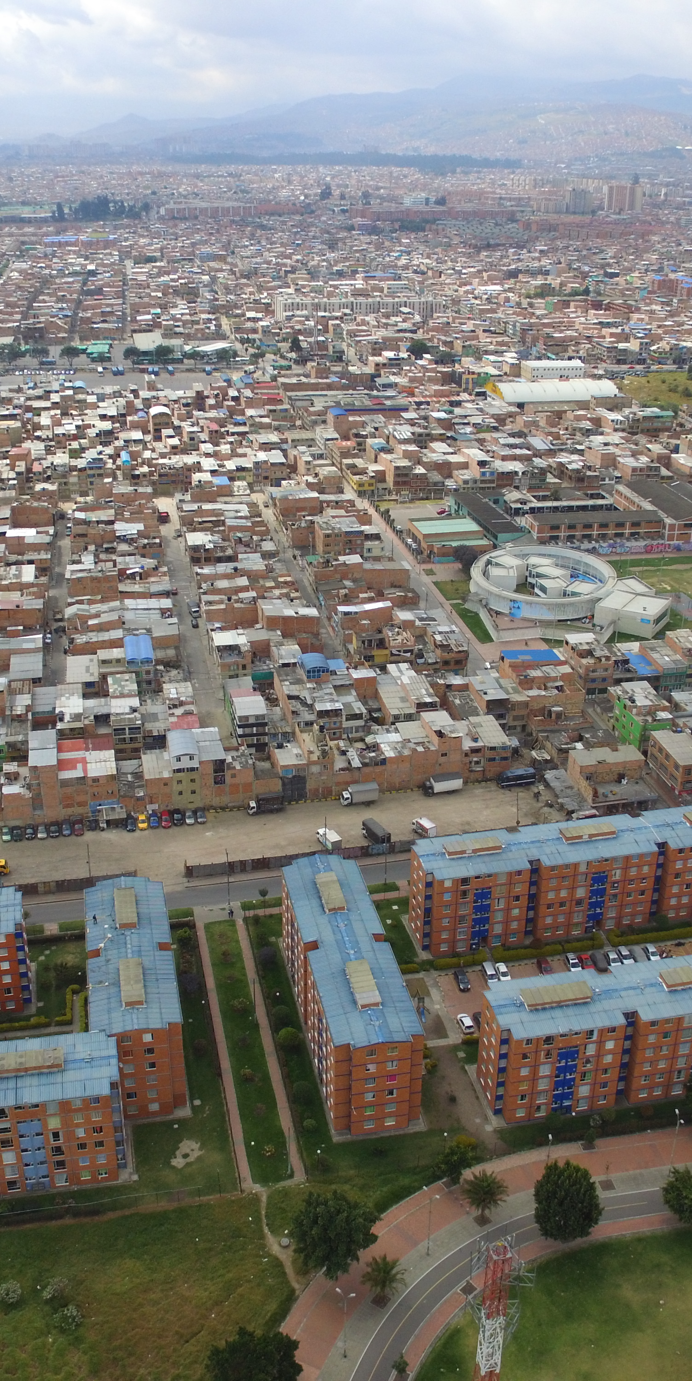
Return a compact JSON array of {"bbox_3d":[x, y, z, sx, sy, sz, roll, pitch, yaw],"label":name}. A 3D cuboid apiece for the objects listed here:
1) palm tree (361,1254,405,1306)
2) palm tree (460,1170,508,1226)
[{"bbox_3d":[4.232,65.040,116.657,4.900,5.400,4.900,1,26,0],"label":"palm tree"},{"bbox_3d":[16.519,60.898,126.440,5.700,6.270,5.700,0,27,0],"label":"palm tree"}]

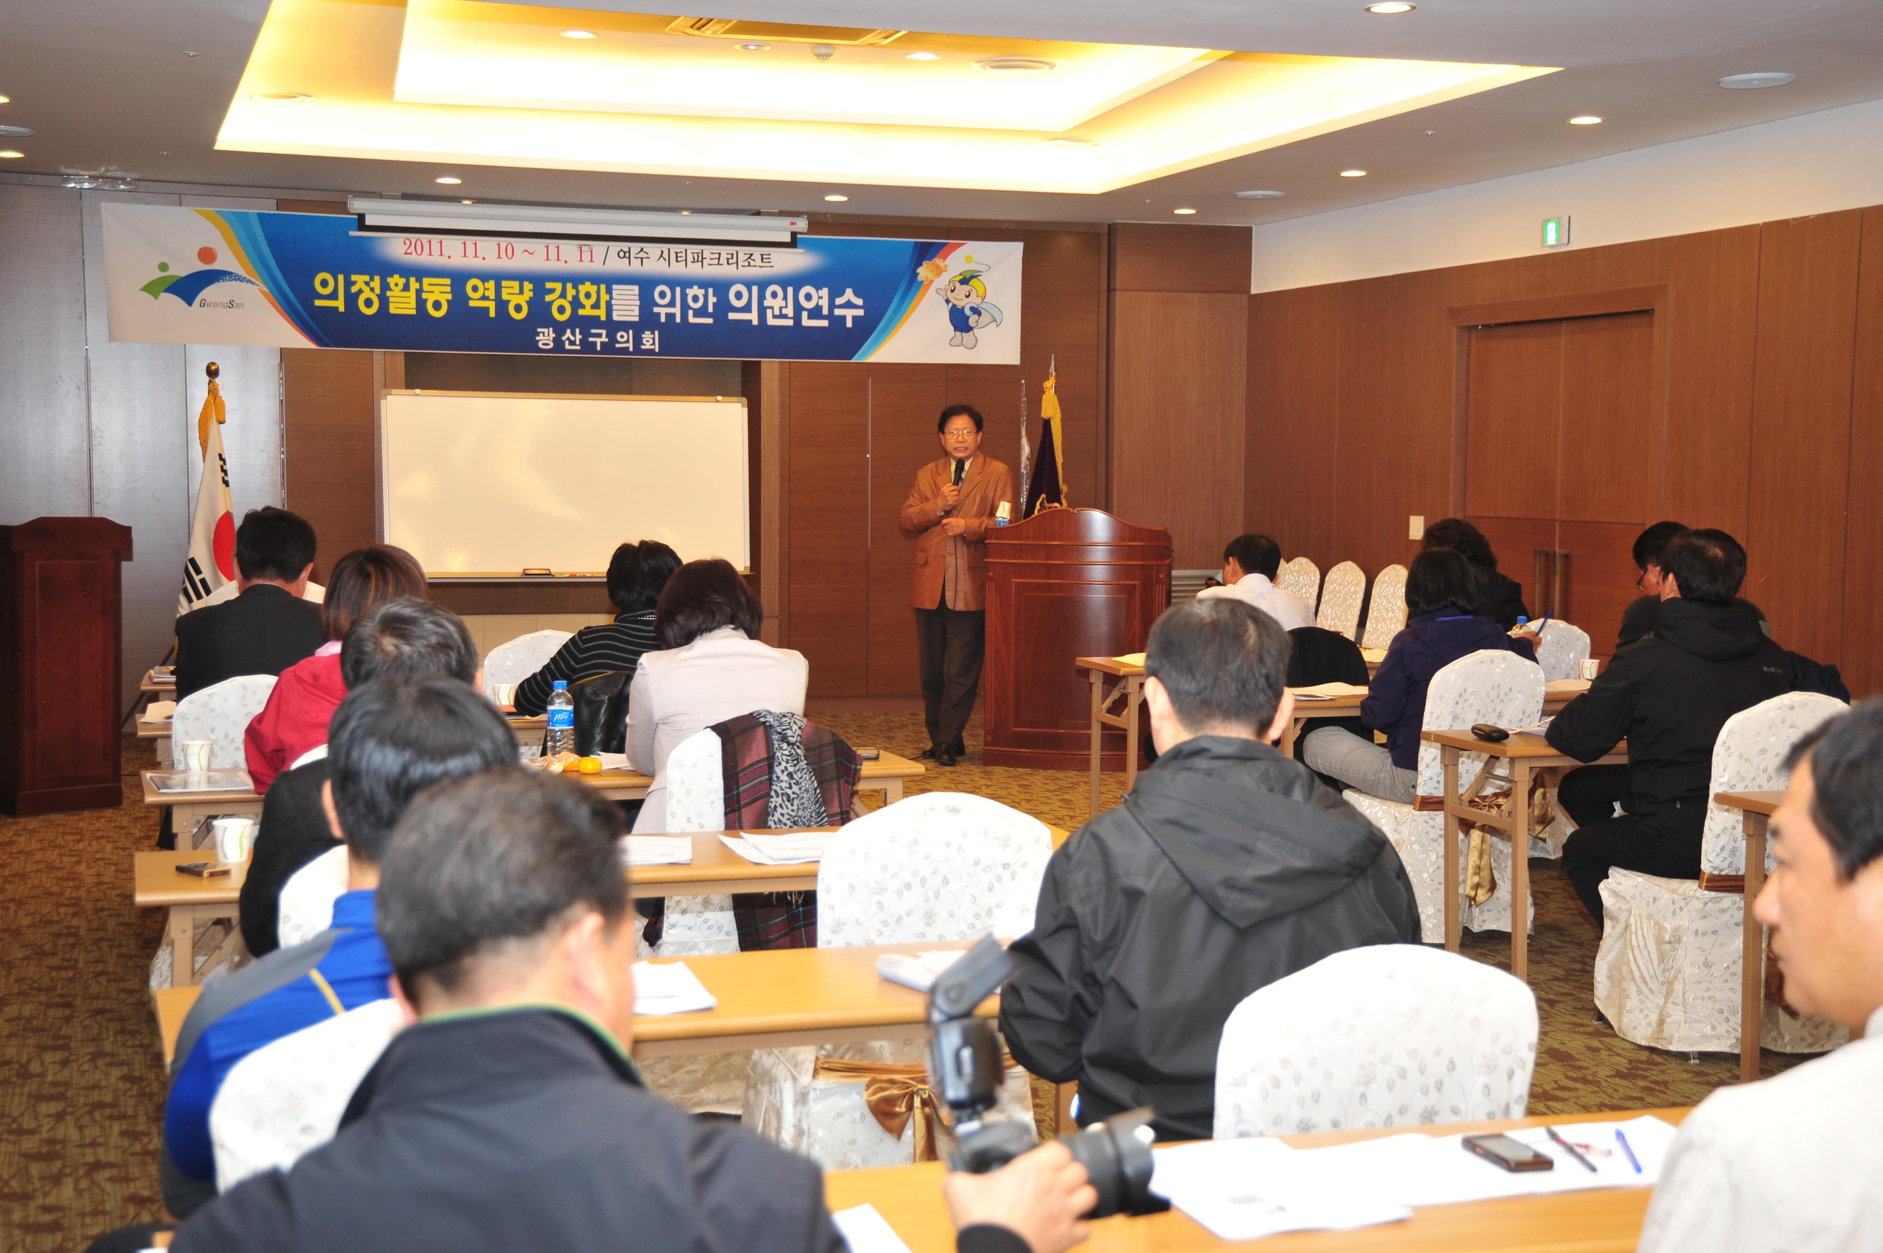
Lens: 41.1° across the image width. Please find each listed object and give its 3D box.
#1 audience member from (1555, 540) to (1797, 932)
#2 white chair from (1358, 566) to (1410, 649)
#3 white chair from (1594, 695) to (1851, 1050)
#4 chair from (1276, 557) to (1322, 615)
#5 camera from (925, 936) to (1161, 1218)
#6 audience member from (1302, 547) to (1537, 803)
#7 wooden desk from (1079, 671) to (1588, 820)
[{"bbox_3d":[1.844,0.394,6.484,0.620,1.280,0.740,-2,4,-27],"label":"audience member"},{"bbox_3d":[2.213,0.123,13.476,0.550,0.905,0.450,-1,4,-18],"label":"white chair"},{"bbox_3d":[1.969,0.595,6.337,0.440,0.900,0.550,-1,4,-21],"label":"white chair"},{"bbox_3d":[1.749,0.087,13.677,0.540,0.910,0.460,-1,4,-17],"label":"chair"},{"bbox_3d":[0.087,0.403,2.220,0.215,0.260,0.145,-5,4,-13],"label":"camera"},{"bbox_3d":[1.464,0.348,7.775,0.510,1.200,0.820,-1,4,-23],"label":"audience member"},{"bbox_3d":[1.454,0.483,9.503,1.800,0.710,0.480,-1,4,-18],"label":"wooden desk"}]

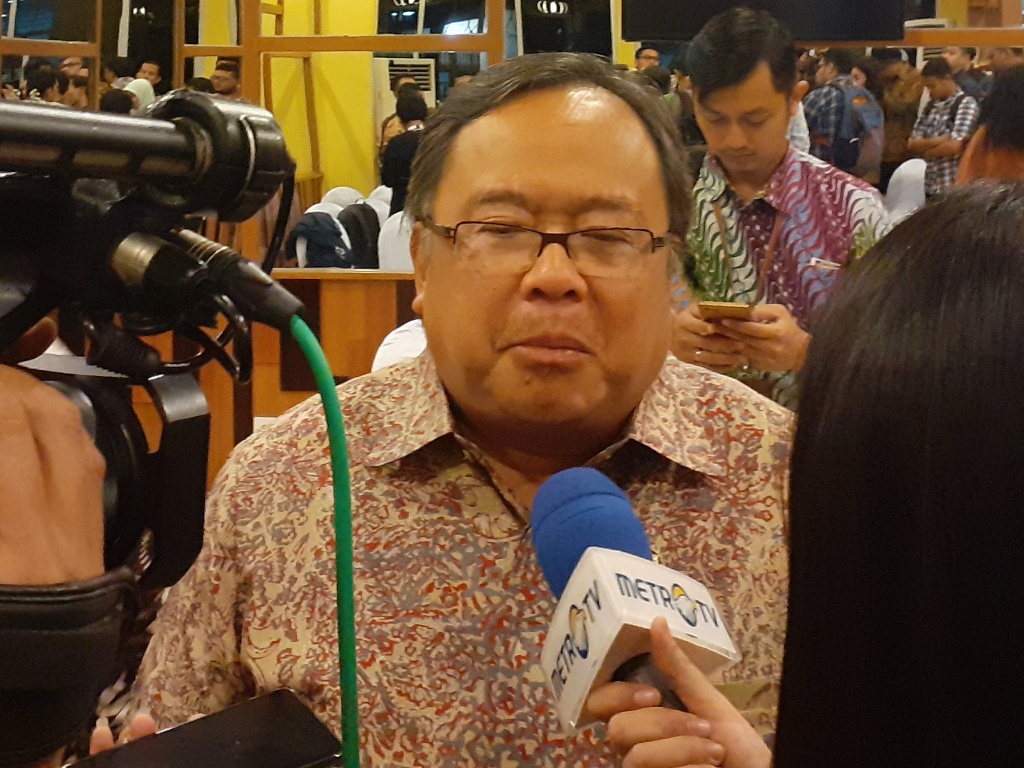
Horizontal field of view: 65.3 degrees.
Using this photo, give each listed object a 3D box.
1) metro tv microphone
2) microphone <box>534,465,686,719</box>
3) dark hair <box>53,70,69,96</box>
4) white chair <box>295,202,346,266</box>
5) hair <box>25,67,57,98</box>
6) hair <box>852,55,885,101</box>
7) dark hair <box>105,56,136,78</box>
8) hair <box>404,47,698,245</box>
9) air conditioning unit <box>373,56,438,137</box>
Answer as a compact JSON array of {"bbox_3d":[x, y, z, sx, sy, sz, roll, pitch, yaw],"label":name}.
[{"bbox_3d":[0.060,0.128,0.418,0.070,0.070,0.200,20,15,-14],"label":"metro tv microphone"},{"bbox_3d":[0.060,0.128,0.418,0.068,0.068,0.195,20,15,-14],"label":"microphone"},{"bbox_3d":[-3.039,-2.032,5.400,0.200,0.220,0.180,11,18,37],"label":"dark hair"},{"bbox_3d":[-1.091,-0.573,4.643,0.430,0.930,0.500,-1,15,-6],"label":"white chair"},{"bbox_3d":[-3.070,-1.956,5.200,0.220,0.210,0.190,-5,15,-18],"label":"hair"},{"bbox_3d":[2.187,-1.874,4.900,0.210,0.270,0.200,-14,20,-42],"label":"hair"},{"bbox_3d":[-2.598,-2.094,5.300,0.210,0.170,0.190,-9,17,-30],"label":"dark hair"},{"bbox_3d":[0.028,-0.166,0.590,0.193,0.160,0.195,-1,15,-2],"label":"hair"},{"bbox_3d":[-1.010,-2.195,7.725,0.530,1.800,0.360,-8,16,-27],"label":"air conditioning unit"}]

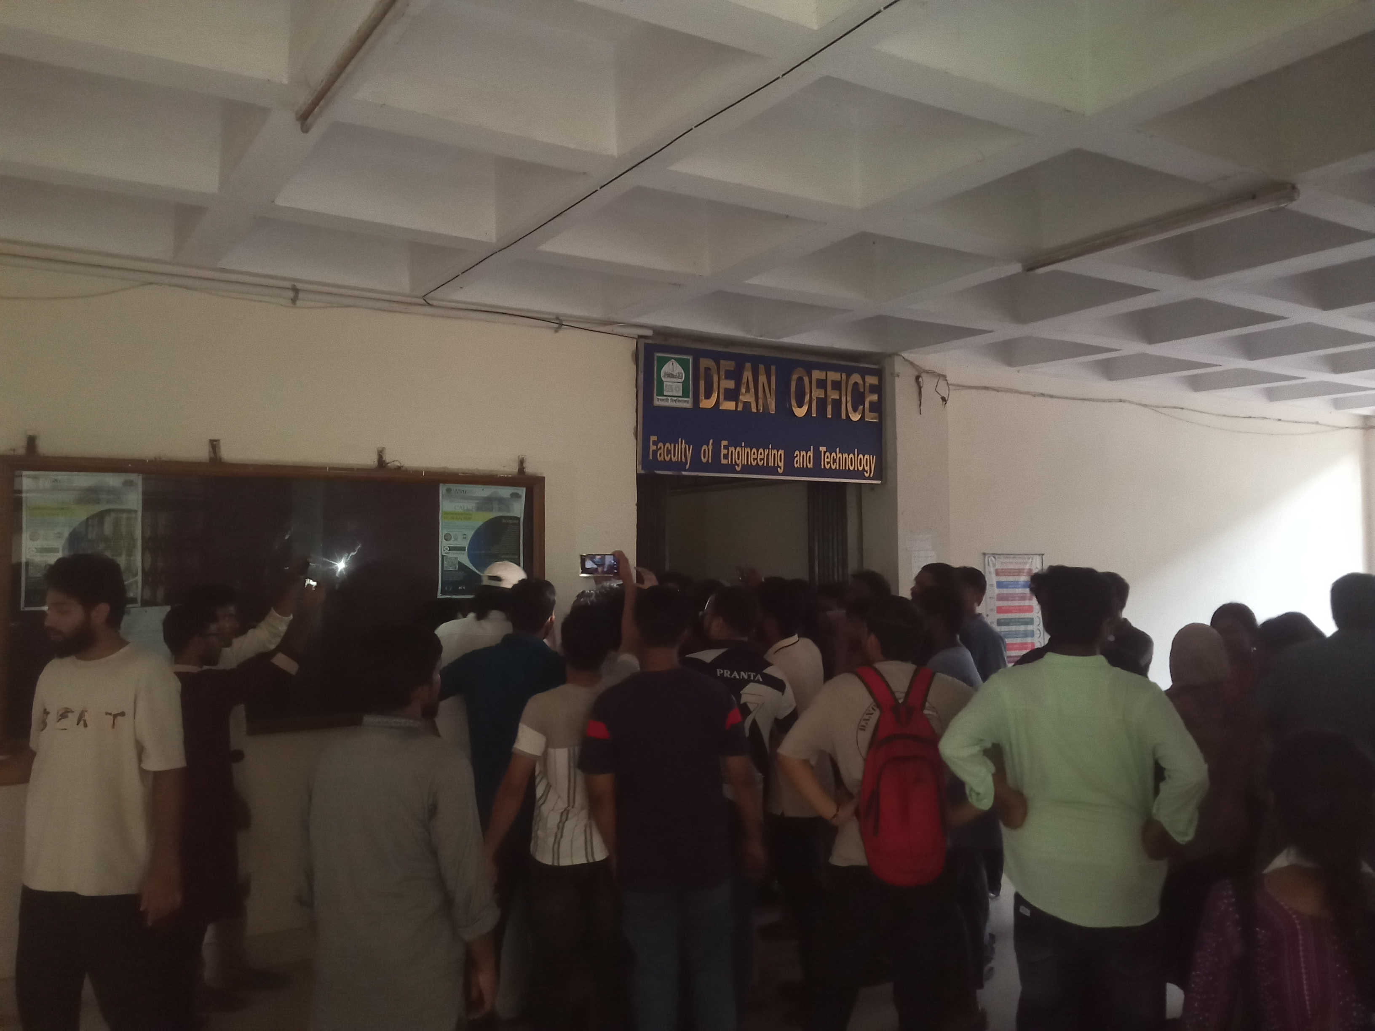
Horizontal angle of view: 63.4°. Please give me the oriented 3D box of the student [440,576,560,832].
[{"bbox_3d":[-0.667,1.085,4.084,0.530,1.680,0.360,-1,-2,14],"label":"student"}]

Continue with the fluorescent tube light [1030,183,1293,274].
[{"bbox_3d":[1.755,-1.071,4.261,0.075,0.080,1.200,1,-3,-32],"label":"fluorescent tube light"}]

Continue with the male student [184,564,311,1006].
[{"bbox_3d":[-1.848,1.081,4.585,0.680,1.740,0.520,1,-3,-30],"label":"male student"}]

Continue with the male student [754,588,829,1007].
[{"bbox_3d":[0.413,1.099,4.554,0.460,1.680,0.340,1,-3,-27],"label":"male student"}]

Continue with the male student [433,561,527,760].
[{"bbox_3d":[-0.810,1.078,4.686,0.520,1.745,0.360,-1,-2,21],"label":"male student"}]

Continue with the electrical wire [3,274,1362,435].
[{"bbox_3d":[1.653,-0.870,7.098,10.250,0.250,0.100,1,-3,-32],"label":"electrical wire"}]

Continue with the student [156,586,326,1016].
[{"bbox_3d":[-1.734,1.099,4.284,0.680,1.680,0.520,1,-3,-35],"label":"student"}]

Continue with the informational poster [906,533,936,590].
[{"bbox_3d":[1.447,0.291,6.883,0.247,0.347,0.010,1,-3,-32],"label":"informational poster"}]

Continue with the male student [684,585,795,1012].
[{"bbox_3d":[0.196,1.100,4.304,0.480,1.660,0.340,0,-2,-5],"label":"male student"}]

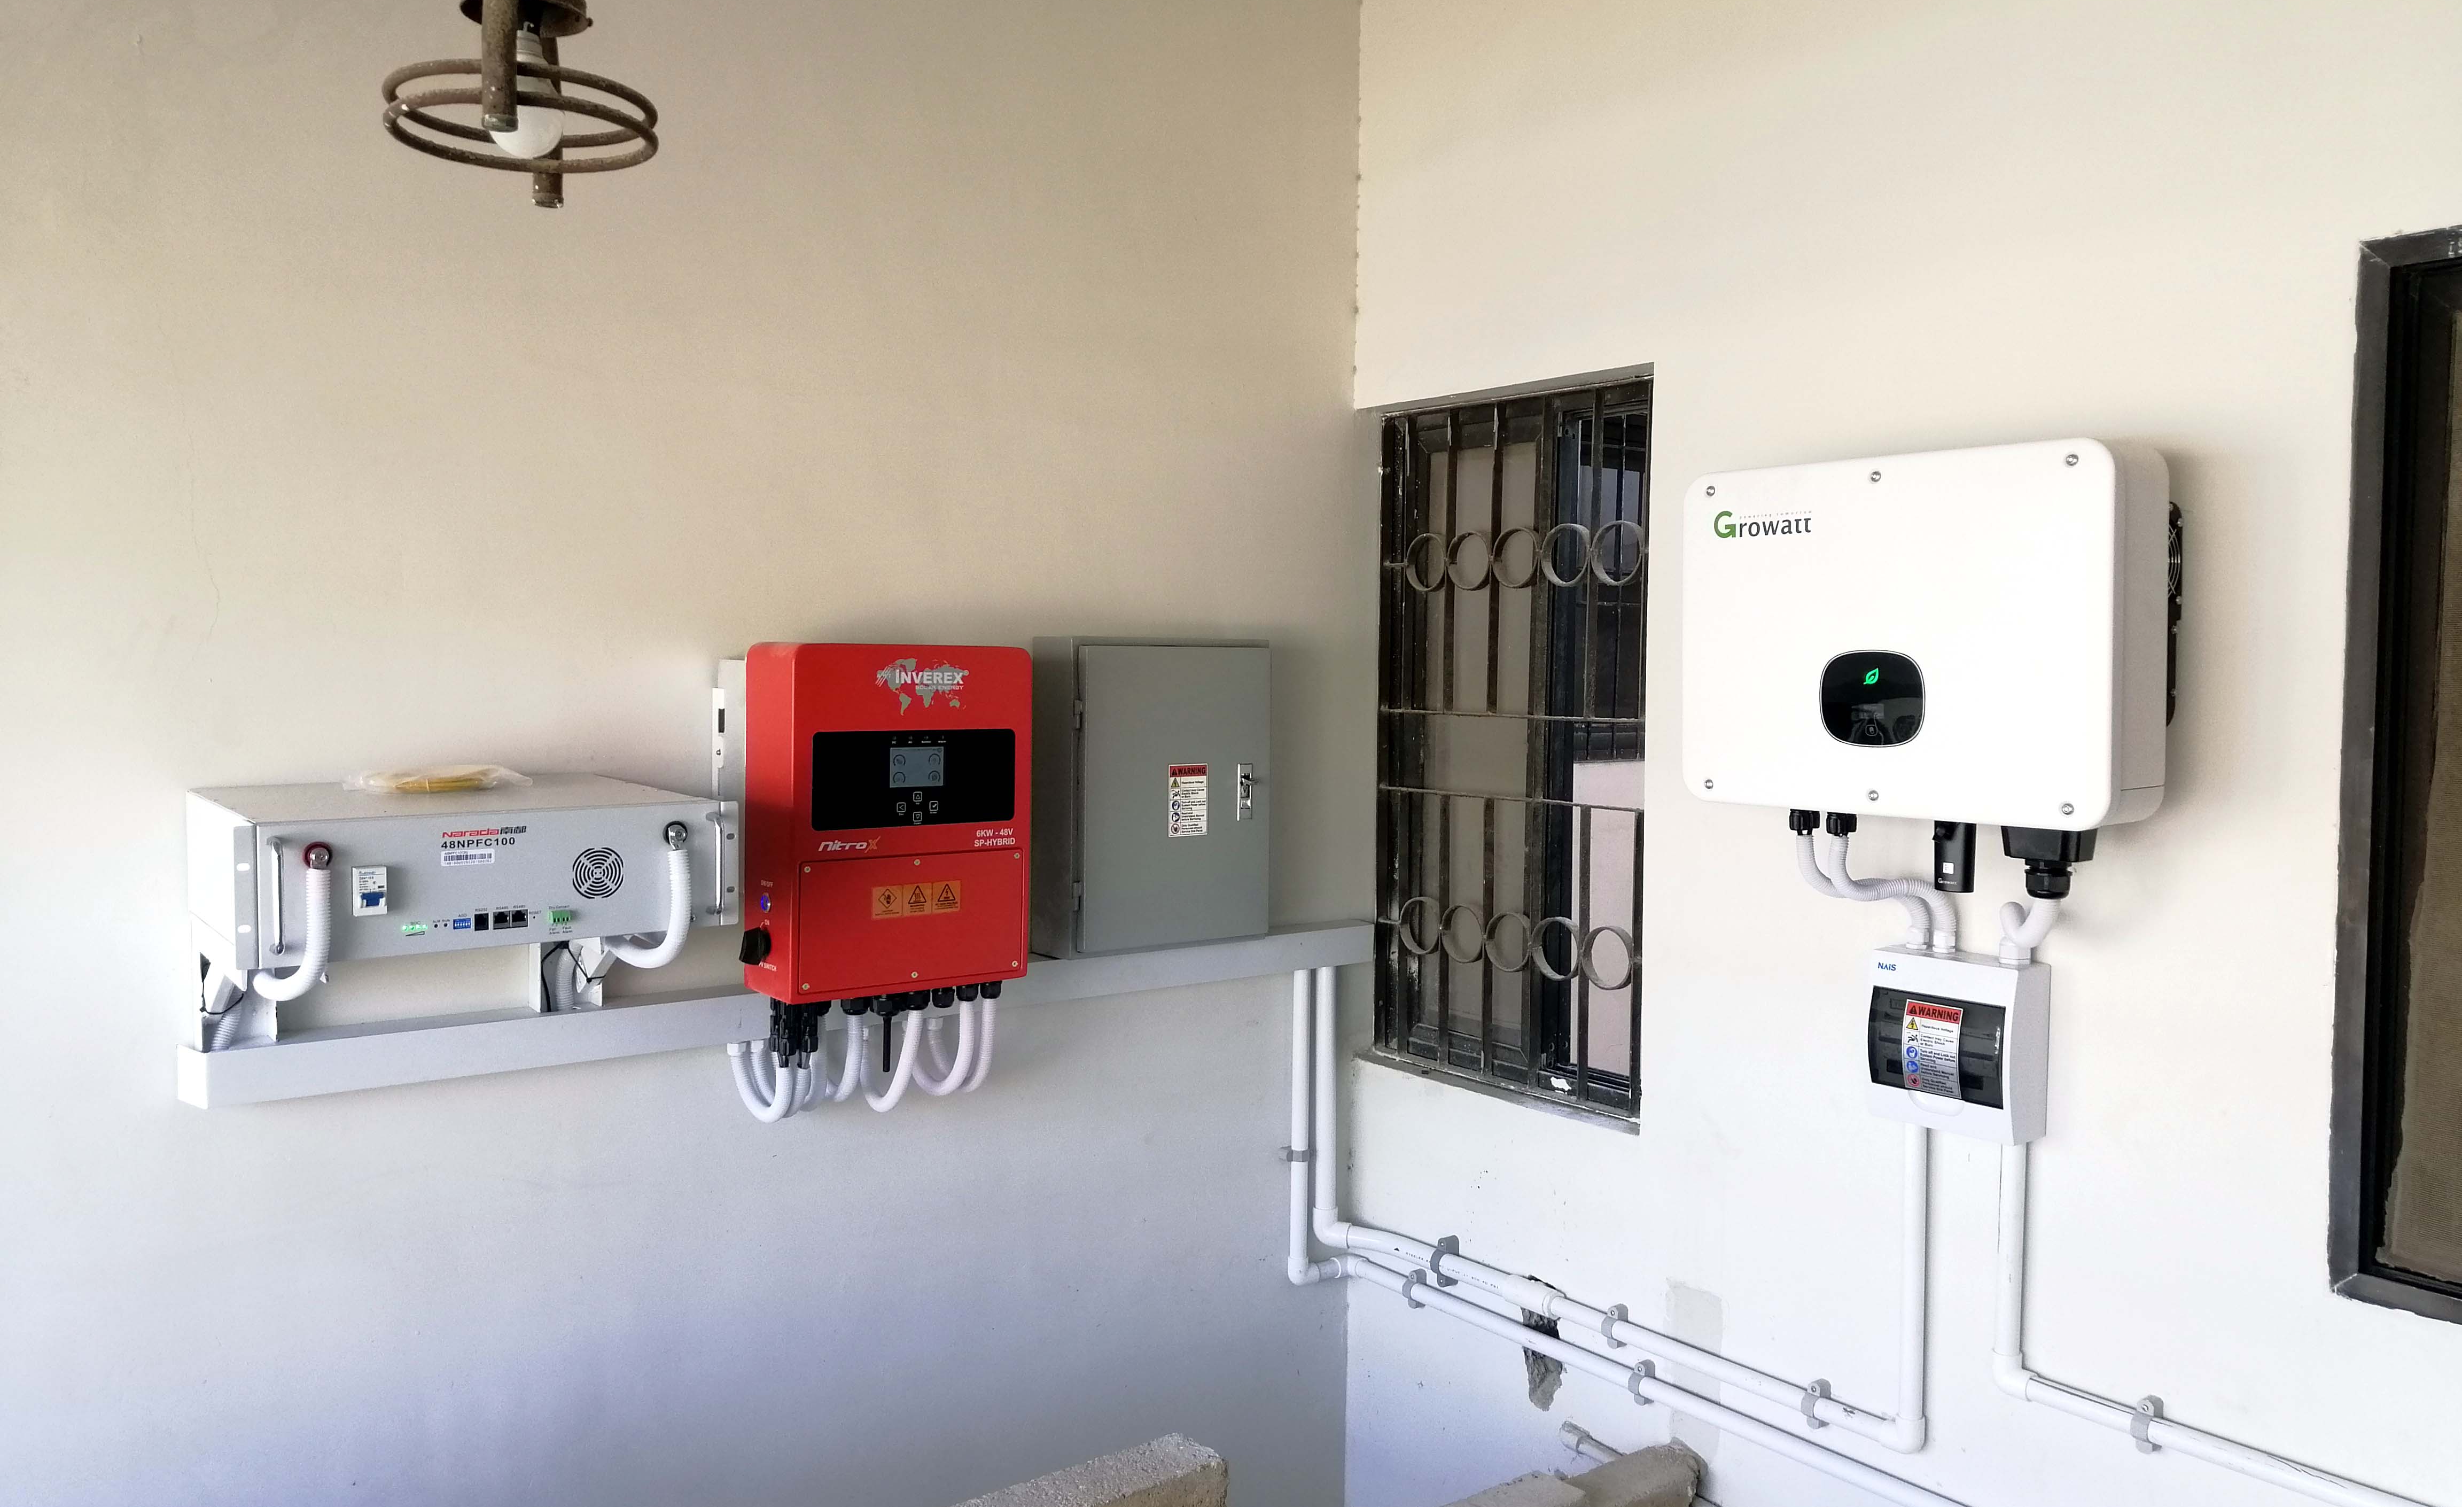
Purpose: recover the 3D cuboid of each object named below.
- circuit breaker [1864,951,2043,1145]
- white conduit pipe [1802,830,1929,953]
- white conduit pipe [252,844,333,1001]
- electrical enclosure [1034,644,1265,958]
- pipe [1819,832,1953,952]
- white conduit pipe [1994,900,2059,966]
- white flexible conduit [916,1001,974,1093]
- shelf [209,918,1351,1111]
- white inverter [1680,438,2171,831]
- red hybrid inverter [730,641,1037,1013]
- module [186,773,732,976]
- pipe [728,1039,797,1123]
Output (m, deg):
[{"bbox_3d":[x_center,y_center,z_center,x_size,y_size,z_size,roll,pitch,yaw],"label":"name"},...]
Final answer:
[{"bbox_3d":[0.857,0.343,2.195,0.085,0.201,0.188,-2,3,-37],"label":"circuit breaker"},{"bbox_3d":[0.759,0.168,2.237,0.177,0.149,0.068,-2,3,-37],"label":"white conduit pipe"},{"bbox_3d":[-0.883,0.158,1.742,0.049,0.148,0.115,-2,3,-37],"label":"white conduit pipe"},{"bbox_3d":[-0.121,0.060,2.763,0.354,0.454,0.145,-2,3,-37],"label":"electrical enclosure"},{"bbox_3d":[0.783,0.171,2.205,0.177,0.149,0.068,-2,3,-37],"label":"pipe"},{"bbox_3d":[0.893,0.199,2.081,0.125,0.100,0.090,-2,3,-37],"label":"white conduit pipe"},{"bbox_3d":[-0.395,0.392,2.516,0.048,0.131,0.170,-2,3,-37],"label":"white flexible conduit"},{"bbox_3d":[-0.467,0.338,2.562,1.732,0.066,0.072,-2,3,-37],"label":"shelf"},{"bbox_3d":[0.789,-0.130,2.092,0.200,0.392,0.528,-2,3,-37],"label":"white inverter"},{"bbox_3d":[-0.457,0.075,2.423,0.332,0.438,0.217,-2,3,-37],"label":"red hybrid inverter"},{"bbox_3d":[-0.840,0.119,2.004,0.483,0.134,0.420,-2,3,-37],"label":"module"},{"bbox_3d":[-0.598,0.417,2.356,0.040,0.092,0.170,-2,3,-37],"label":"pipe"}]

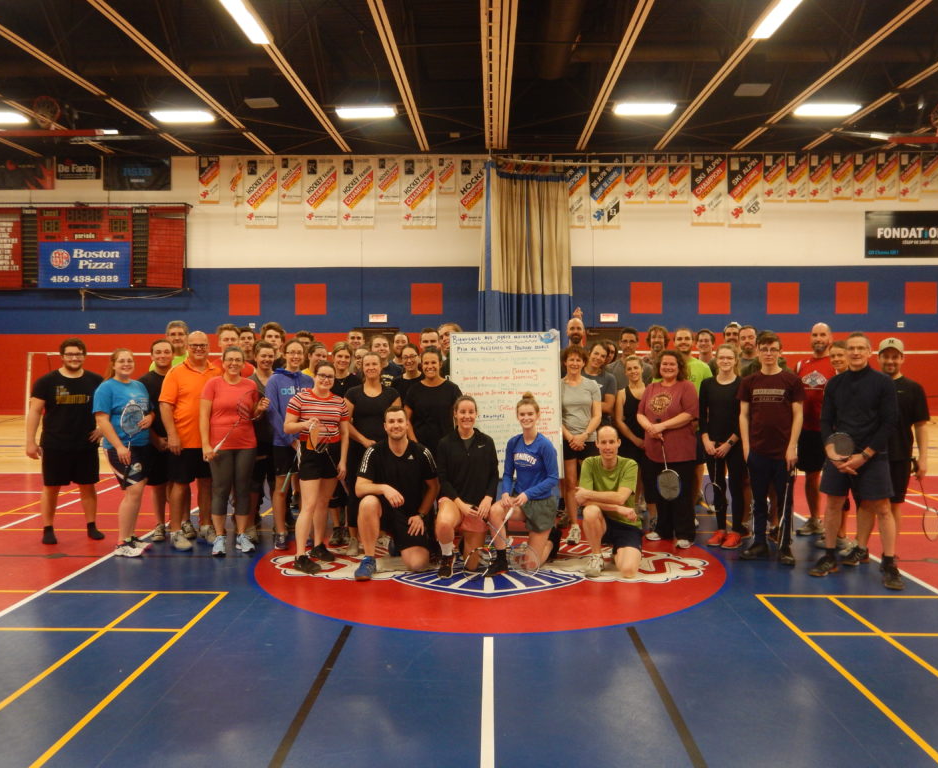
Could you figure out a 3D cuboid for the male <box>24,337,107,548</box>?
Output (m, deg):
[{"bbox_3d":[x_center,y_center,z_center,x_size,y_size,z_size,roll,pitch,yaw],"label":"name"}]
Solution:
[{"bbox_3d":[-3.496,0.462,7.433,0.660,1.710,0.380,-1,2,-19],"label":"male"}]

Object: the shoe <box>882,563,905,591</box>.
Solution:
[{"bbox_3d":[2.920,1.310,5.900,0.115,0.125,0.300,1,2,21],"label":"shoe"}]

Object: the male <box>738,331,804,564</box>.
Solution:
[{"bbox_3d":[2.303,0.466,6.567,0.490,1.740,0.340,0,2,14],"label":"male"}]

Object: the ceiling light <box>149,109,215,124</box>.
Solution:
[{"bbox_3d":[-5.778,-5.420,17.298,1.220,0.110,0.550,0,2,1],"label":"ceiling light"}]

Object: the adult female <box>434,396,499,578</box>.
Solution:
[{"bbox_3d":[-0.016,0.718,6.346,0.500,1.260,0.680,0,2,-1],"label":"adult female"}]

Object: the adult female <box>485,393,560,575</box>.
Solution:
[{"bbox_3d":[0.410,0.713,6.435,0.510,1.300,0.660,1,2,23],"label":"adult female"}]

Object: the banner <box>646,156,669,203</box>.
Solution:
[{"bbox_3d":[4.537,-4.949,20.678,0.516,1.178,0.050,0,2,1],"label":"banner"}]

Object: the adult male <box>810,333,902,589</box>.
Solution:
[{"bbox_3d":[2.722,0.503,6.079,0.620,1.740,0.460,1,2,21],"label":"adult male"}]

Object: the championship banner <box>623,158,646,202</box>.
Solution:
[{"bbox_3d":[3.985,-4.914,20.588,0.510,1.147,0.030,0,2,1],"label":"championship banner"}]

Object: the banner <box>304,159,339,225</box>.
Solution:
[{"bbox_3d":[-3.576,-4.651,20.869,0.830,1.726,0.050,0,2,1],"label":"banner"}]

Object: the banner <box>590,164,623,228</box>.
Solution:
[{"bbox_3d":[3.352,-4.686,20.991,0.803,1.749,0.030,0,2,1],"label":"banner"}]

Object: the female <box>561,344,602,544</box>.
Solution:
[{"bbox_3d":[0.919,0.497,7.209,0.420,1.630,0.330,0,2,7],"label":"female"}]

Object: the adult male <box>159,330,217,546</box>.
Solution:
[{"bbox_3d":[-2.283,0.448,7.083,0.560,1.768,0.380,-1,2,-18],"label":"adult male"}]

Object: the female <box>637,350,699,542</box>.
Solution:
[{"bbox_3d":[1.681,0.524,7.237,0.540,1.610,0.460,1,2,19],"label":"female"}]

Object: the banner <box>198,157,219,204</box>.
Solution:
[{"bbox_3d":[-6.332,-4.968,20.918,0.520,1.156,0.050,0,2,1],"label":"banner"}]

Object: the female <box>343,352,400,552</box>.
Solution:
[{"bbox_3d":[-0.767,0.534,6.966,0.520,1.578,0.360,0,2,-3],"label":"female"}]

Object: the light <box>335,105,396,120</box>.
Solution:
[{"bbox_3d":[-2.056,-5.455,17.204,1.220,0.110,0.550,0,2,1],"label":"light"}]

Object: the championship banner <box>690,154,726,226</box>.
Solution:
[{"bbox_3d":[5.597,-4.531,20.067,0.844,1.685,0.040,0,2,1],"label":"championship banner"}]

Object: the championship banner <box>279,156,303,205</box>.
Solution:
[{"bbox_3d":[-4.372,-5.014,21.163,0.533,1.162,0.030,0,2,1],"label":"championship banner"}]

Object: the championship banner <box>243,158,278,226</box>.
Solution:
[{"bbox_3d":[-5.113,-4.724,21.192,0.844,1.753,0.030,0,2,1],"label":"championship banner"}]

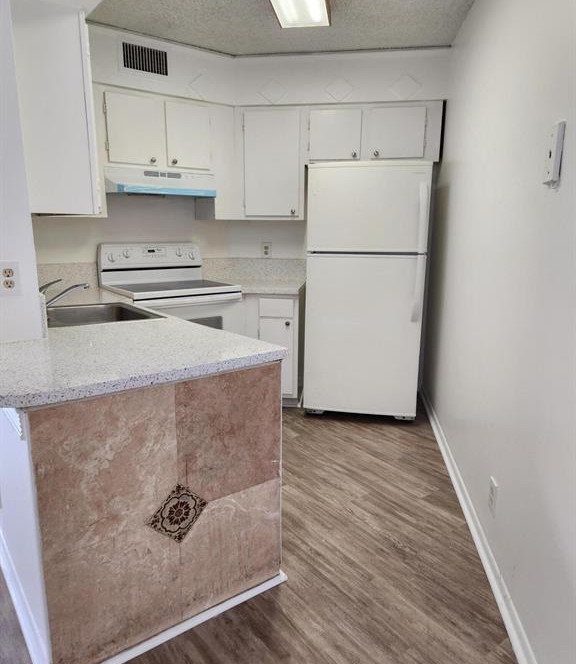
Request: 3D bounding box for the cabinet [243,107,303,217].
[{"bbox_3d":[-0.084,-1.212,3.750,0.440,0.765,0.330,2,11,8],"label":"cabinet"}]

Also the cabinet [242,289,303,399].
[{"bbox_3d":[-0.081,0.058,3.894,0.410,0.770,0.600,2,12,8],"label":"cabinet"}]

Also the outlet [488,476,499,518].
[{"bbox_3d":[0.772,0.619,1.921,0.012,0.122,0.078,2,12,8],"label":"outlet"}]

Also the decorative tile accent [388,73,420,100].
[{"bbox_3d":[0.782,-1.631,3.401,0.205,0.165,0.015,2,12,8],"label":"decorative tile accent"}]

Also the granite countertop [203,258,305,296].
[{"bbox_3d":[-0.288,-0.428,3.861,0.780,0.210,0.620,2,11,8],"label":"granite countertop"}]

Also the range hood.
[{"bbox_3d":[-0.873,-0.985,3.420,0.755,0.160,0.450,-8,14,-36],"label":"range hood"}]

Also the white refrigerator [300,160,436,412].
[{"bbox_3d":[0.569,-0.290,3.714,0.770,1.705,0.710,3,11,11],"label":"white refrigerator"}]

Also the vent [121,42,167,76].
[{"bbox_3d":[-0.875,-1.683,3.156,0.295,0.150,0.030,-8,14,-36],"label":"vent"}]

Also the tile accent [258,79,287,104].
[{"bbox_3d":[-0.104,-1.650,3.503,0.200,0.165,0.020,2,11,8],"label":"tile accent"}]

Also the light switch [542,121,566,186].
[{"bbox_3d":[0.736,-0.490,1.409,0.022,0.148,0.072,2,12,8],"label":"light switch"}]

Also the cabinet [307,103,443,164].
[{"bbox_3d":[0.602,-1.389,3.636,0.910,0.387,0.340,2,12,8],"label":"cabinet"}]

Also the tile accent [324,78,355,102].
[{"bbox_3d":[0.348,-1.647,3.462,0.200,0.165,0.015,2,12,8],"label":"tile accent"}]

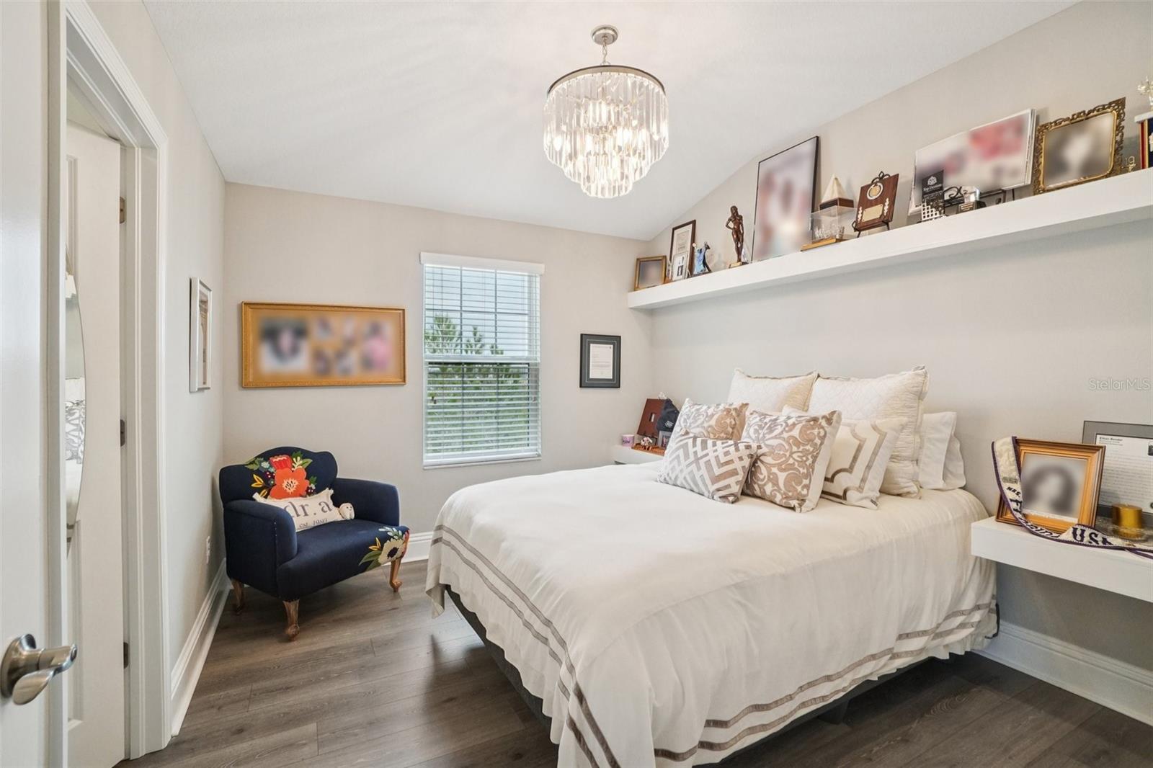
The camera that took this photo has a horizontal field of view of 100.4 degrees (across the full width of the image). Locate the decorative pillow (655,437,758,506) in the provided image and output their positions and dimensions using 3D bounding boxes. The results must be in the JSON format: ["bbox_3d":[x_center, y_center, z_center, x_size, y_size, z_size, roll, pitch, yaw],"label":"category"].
[{"bbox_3d":[0.660,0.414,2.452,0.140,0.310,0.470,43,-21,-27],"label":"decorative pillow"}]

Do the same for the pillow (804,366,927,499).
[{"bbox_3d":[1.556,0.243,2.669,0.190,0.610,0.610,13,-5,-29],"label":"pillow"}]

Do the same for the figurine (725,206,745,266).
[{"bbox_3d":[1.153,-1.061,3.484,0.110,0.465,0.150,0,1,-41],"label":"figurine"}]

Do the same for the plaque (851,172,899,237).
[{"bbox_3d":[1.638,-0.975,2.612,0.085,0.330,0.200,9,-3,-29],"label":"plaque"}]

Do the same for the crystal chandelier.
[{"bbox_3d":[0.130,-1.287,2.269,0.580,0.720,0.580,1,1,0],"label":"crystal chandelier"}]

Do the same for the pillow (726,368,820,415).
[{"bbox_3d":[1.268,0.231,3.206,0.170,0.610,0.610,13,-5,-29],"label":"pillow"}]

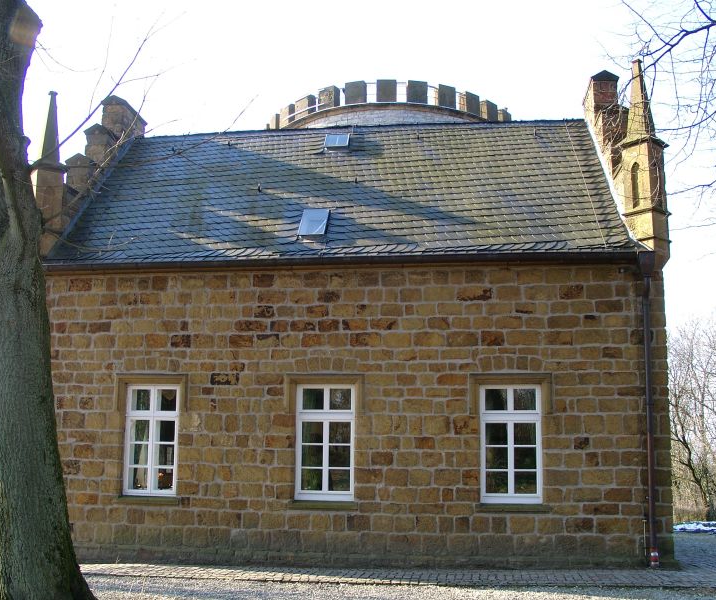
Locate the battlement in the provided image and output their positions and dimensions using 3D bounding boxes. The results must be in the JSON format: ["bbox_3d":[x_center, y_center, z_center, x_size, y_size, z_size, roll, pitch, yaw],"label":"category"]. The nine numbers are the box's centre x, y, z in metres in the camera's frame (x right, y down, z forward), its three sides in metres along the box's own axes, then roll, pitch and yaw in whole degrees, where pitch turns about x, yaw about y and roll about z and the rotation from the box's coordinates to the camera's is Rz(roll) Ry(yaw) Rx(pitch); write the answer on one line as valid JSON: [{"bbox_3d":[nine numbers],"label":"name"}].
[{"bbox_3d":[1.468,-7.551,36.983,11.188,1.134,11.188,0,-6,2],"label":"battlement"}]

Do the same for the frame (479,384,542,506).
[{"bbox_3d":[2.176,2.049,11.204,0.879,1.665,0.120,-1,-6,8],"label":"frame"}]

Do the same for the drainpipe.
[{"bbox_3d":[3.988,1.440,10.708,0.200,4.281,0.200,-1,-6,8],"label":"drainpipe"}]

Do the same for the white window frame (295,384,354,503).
[{"bbox_3d":[-0.468,2.089,11.559,0.872,1.682,0.120,-1,-6,8],"label":"white window frame"}]

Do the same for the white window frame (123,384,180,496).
[{"bbox_3d":[-3.091,2.118,11.912,0.860,1.649,0.120,-1,-6,8],"label":"white window frame"}]

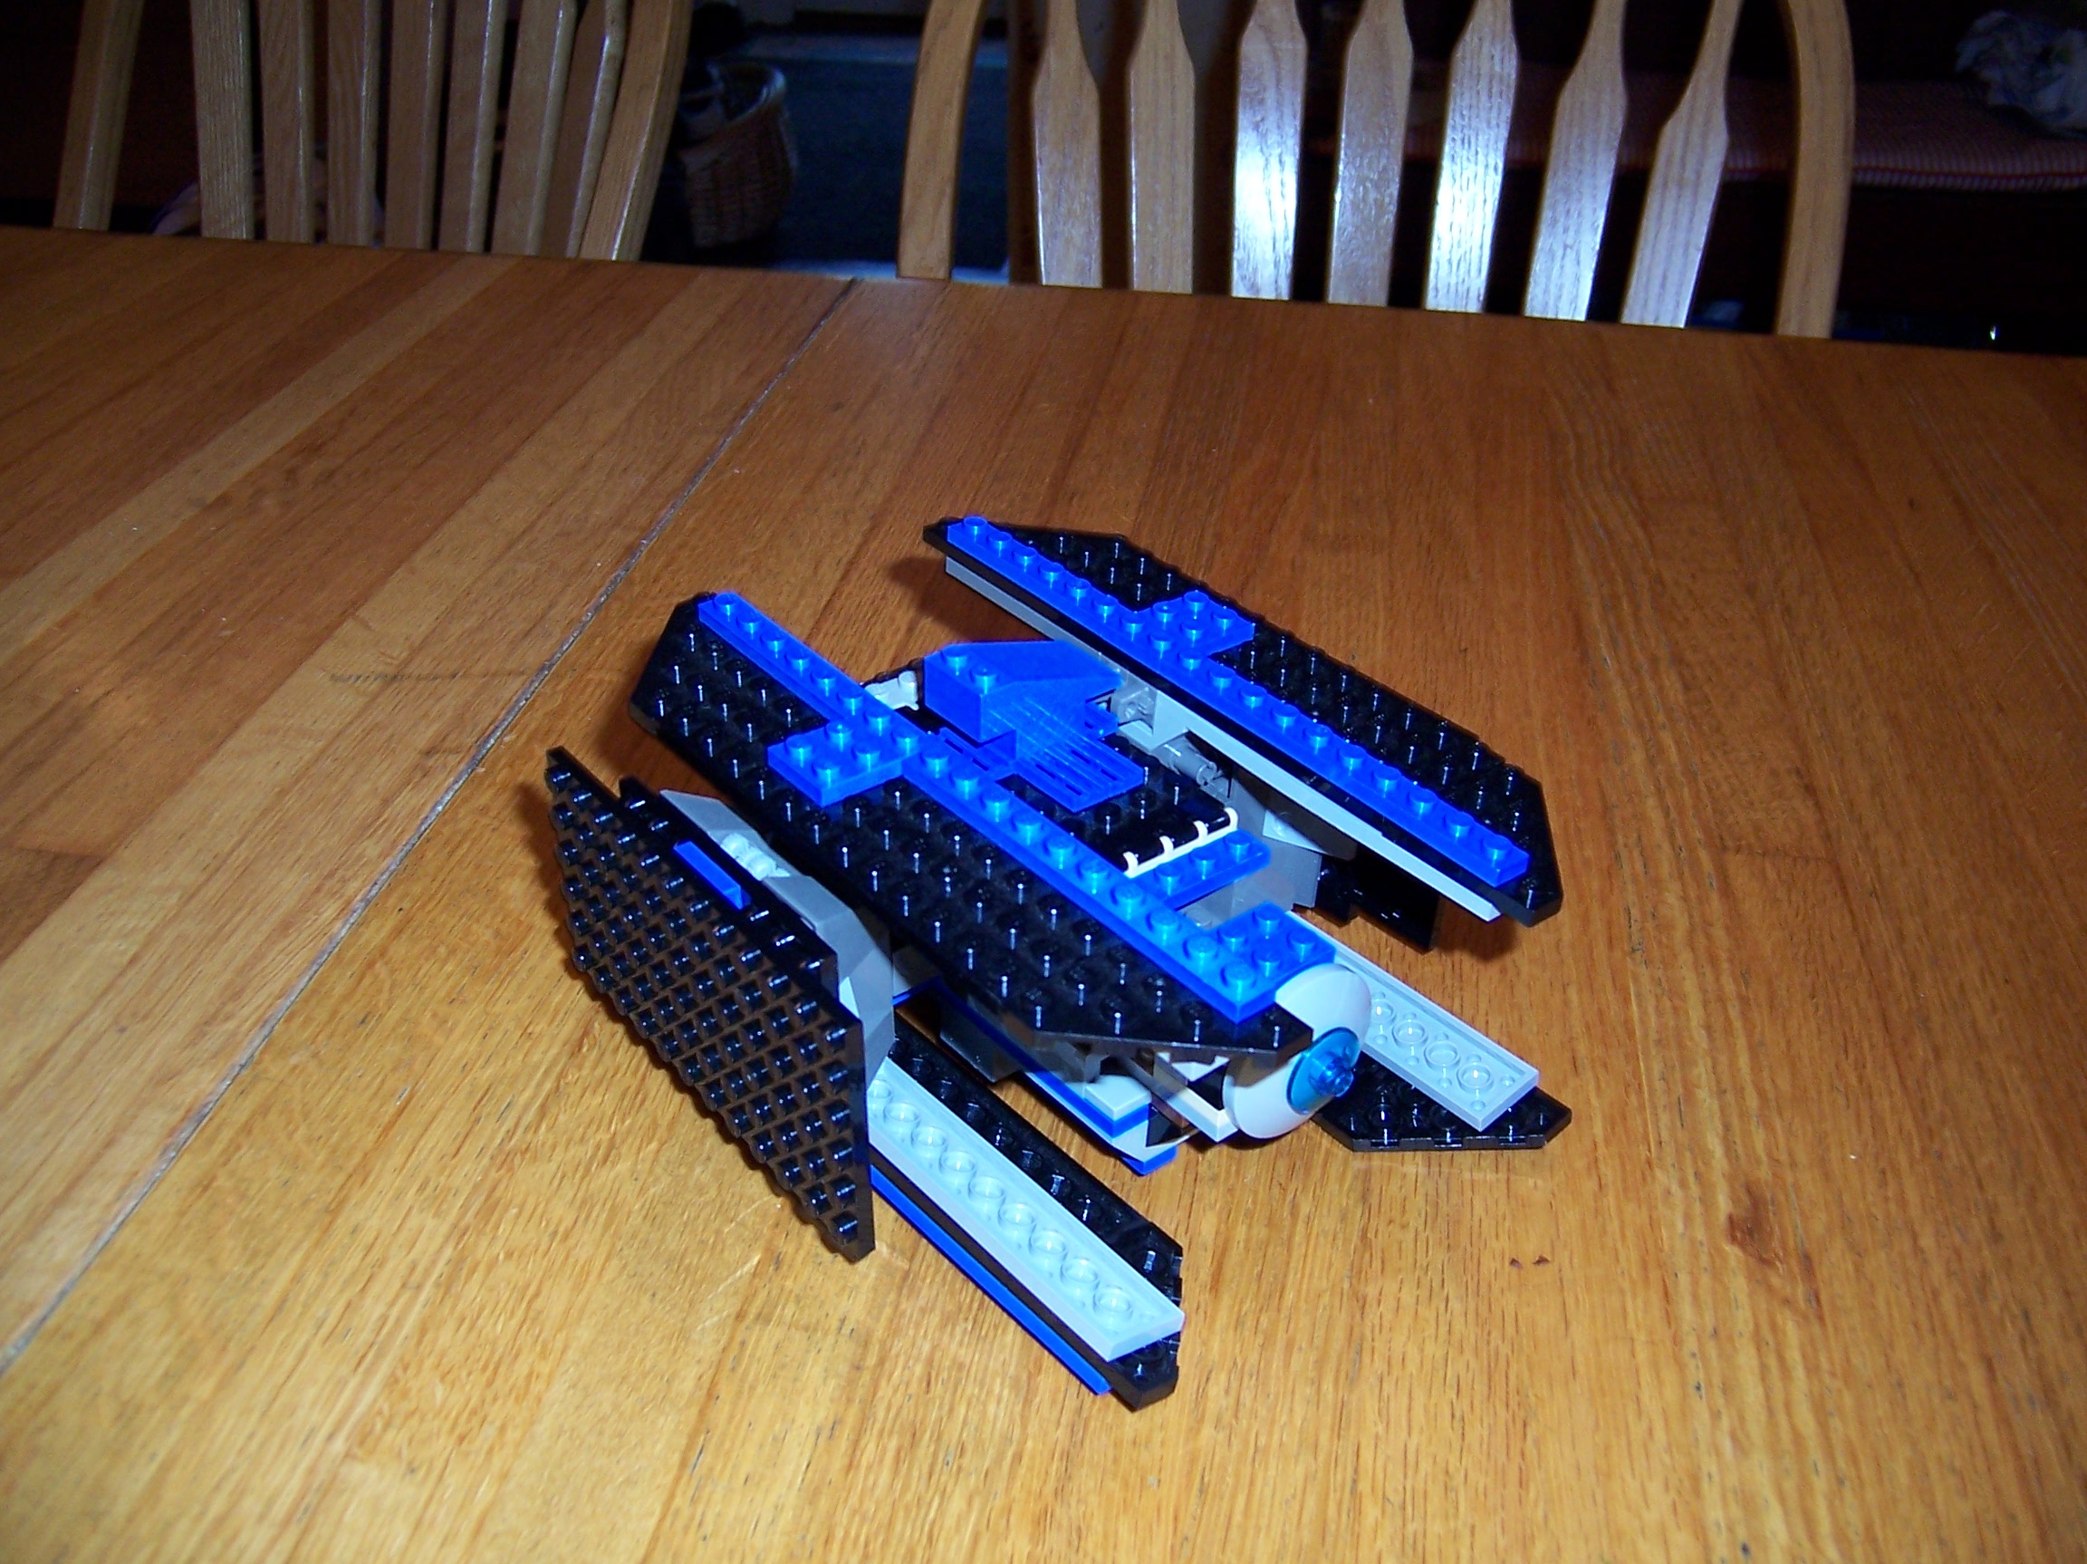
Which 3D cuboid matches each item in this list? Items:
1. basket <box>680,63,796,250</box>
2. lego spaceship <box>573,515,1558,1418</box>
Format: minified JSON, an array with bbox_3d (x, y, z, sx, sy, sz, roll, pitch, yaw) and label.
[{"bbox_3d":[-0.527,-1.078,3.440,0.210,0.250,0.260,7,32,9],"label":"basket"},{"bbox_3d":[0.004,0.018,0.362,0.139,0.074,0.161,-22,40,-33],"label":"lego spaceship"}]

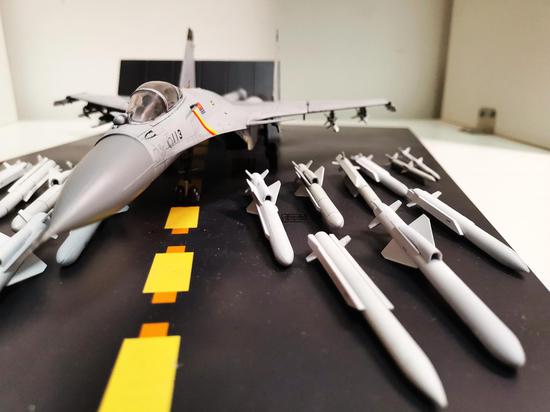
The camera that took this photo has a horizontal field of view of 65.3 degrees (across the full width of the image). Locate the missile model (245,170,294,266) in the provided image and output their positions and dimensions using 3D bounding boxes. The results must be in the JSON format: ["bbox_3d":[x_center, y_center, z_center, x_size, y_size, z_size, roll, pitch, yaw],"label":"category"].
[{"bbox_3d":[-0.002,0.001,0.170,0.014,0.013,0.086,-3,22,-8],"label":"missile model"}]

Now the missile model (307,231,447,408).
[{"bbox_3d":[0.023,0.023,0.108,0.013,0.011,0.069,-4,22,-12],"label":"missile model"}]

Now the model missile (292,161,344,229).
[{"bbox_3d":[0.020,-0.009,0.197,0.014,0.013,0.083,-2,22,-6],"label":"model missile"}]

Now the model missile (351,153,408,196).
[{"bbox_3d":[0.055,-0.018,0.228,0.013,0.011,0.068,-3,22,-9],"label":"model missile"}]

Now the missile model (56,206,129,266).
[{"bbox_3d":[-0.066,0.001,0.169,0.014,0.013,0.082,-1,20,-3],"label":"missile model"}]

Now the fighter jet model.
[{"bbox_3d":[-0.035,-0.054,0.223,0.206,0.083,0.304,1,19,3],"label":"fighter jet model"}]

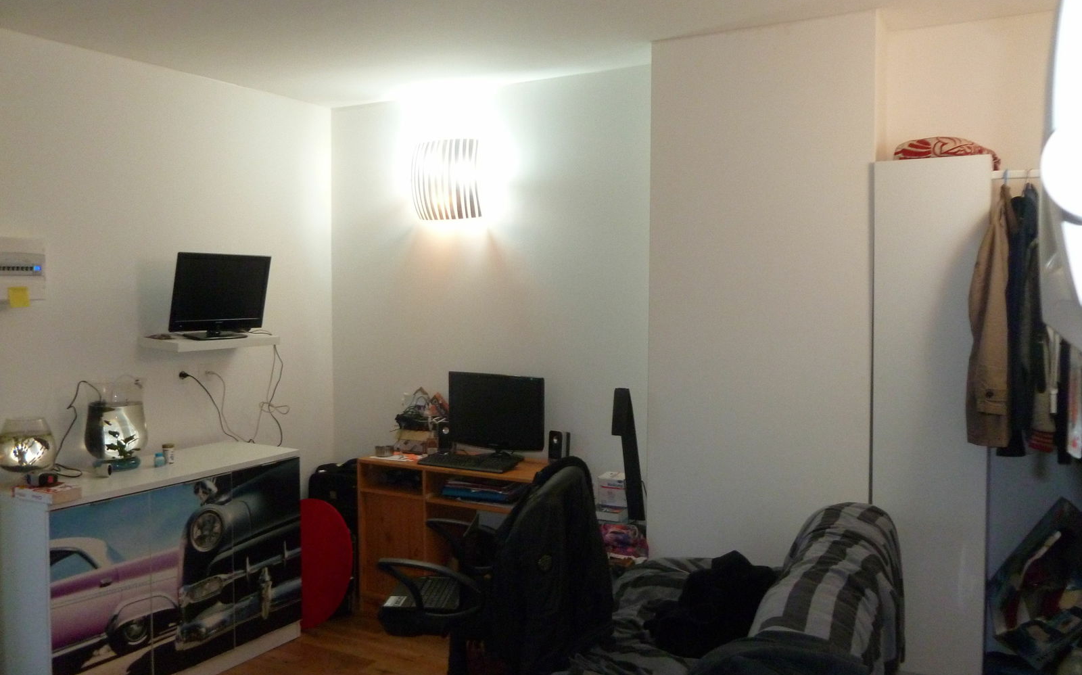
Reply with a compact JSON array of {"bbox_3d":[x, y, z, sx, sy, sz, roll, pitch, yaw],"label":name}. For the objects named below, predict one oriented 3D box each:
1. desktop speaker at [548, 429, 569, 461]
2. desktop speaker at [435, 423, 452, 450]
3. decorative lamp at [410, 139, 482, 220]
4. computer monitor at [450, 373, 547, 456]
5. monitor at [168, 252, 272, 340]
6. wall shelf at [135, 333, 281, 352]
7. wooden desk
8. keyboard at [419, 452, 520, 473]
[{"bbox_3d":[0.090,0.495,4.027,0.069,0.143,0.084,2,3,31],"label":"desktop speaker"},{"bbox_3d":[-0.442,0.485,4.272,0.069,0.143,0.084,2,3,31],"label":"desktop speaker"},{"bbox_3d":[-0.448,-0.765,4.239,0.351,0.366,0.129,2,3,31],"label":"decorative lamp"},{"bbox_3d":[-0.202,0.367,4.075,0.535,0.396,0.198,2,3,34],"label":"computer monitor"},{"bbox_3d":[-1.411,-0.179,3.885,0.188,0.376,0.525,1,3,27],"label":"monitor"},{"bbox_3d":[-1.456,0.027,3.876,0.259,0.038,0.544,2,3,31],"label":"wall shelf"},{"bbox_3d":[-0.306,0.933,4.032,0.990,0.731,0.470,2,3,31],"label":"wooden desk"},{"bbox_3d":[-0.321,0.555,3.924,0.446,0.030,0.178,2,3,31],"label":"keyboard"}]

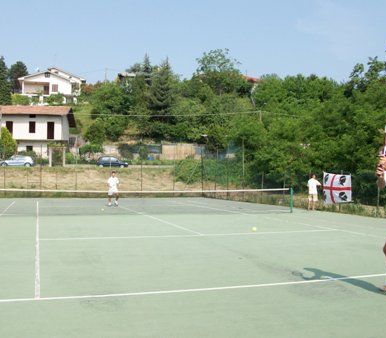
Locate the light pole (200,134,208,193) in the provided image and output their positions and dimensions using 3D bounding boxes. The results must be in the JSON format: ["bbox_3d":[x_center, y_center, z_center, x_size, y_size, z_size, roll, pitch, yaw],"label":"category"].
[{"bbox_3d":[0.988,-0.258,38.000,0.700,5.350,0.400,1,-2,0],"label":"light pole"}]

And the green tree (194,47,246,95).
[{"bbox_3d":[5.846,-20.301,94.000,10.500,10.800,10.000,1,-2,0],"label":"green tree"}]

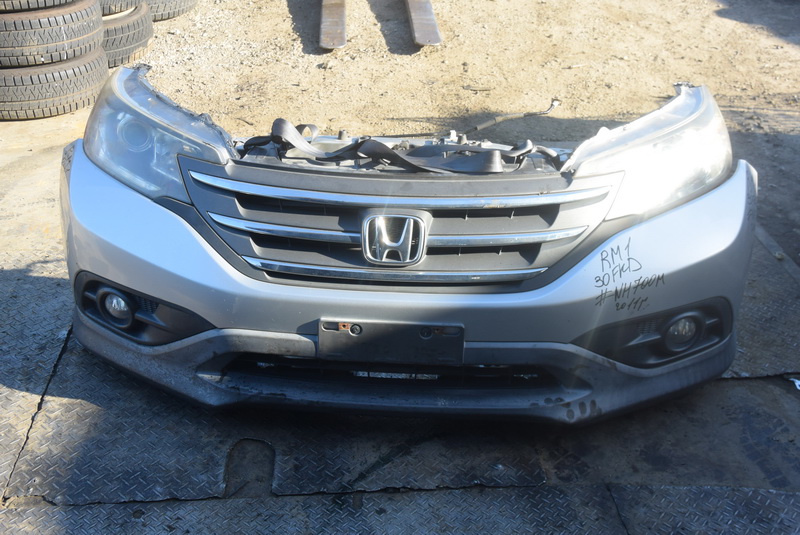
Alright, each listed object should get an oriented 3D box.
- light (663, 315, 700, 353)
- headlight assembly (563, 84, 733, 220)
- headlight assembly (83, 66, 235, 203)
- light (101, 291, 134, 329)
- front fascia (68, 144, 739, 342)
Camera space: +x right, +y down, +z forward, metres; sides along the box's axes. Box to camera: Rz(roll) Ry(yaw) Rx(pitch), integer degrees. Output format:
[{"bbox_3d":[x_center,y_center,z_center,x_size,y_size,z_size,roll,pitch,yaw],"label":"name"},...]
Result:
[{"bbox_3d":[0.672,0.150,2.222,0.088,0.088,0.065,2,28,2],"label":"light"},{"bbox_3d":[0.589,-0.277,2.192,0.440,0.240,0.480,2,28,2],"label":"headlight assembly"},{"bbox_3d":[-0.576,-0.321,2.235,0.440,0.240,0.480,2,28,2],"label":"headlight assembly"},{"bbox_3d":[-0.688,0.099,2.272,0.088,0.088,0.065,2,28,2],"label":"light"},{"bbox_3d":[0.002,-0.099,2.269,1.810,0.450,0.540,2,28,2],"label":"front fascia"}]

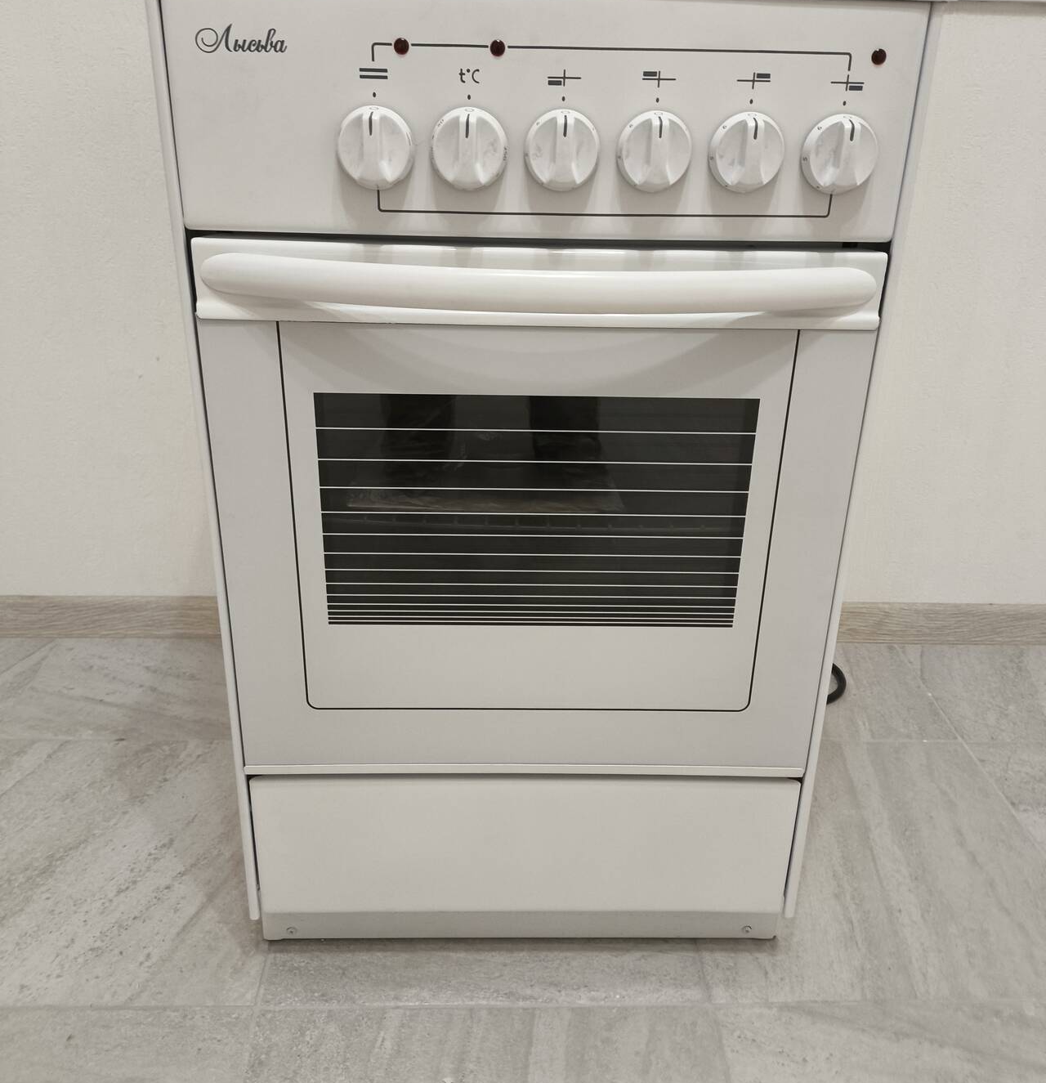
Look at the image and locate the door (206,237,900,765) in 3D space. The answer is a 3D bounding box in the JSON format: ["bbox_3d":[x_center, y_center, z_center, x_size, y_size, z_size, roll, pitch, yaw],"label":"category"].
[{"bbox_3d":[0.010,0.004,0.764,0.479,0.438,0.077,1,24,-2],"label":"door"}]

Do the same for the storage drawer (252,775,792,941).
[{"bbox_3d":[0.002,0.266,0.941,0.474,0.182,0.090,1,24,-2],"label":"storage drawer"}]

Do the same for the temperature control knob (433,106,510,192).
[{"bbox_3d":[-0.035,-0.252,0.647,0.050,0.050,0.023,1,24,-2],"label":"temperature control knob"}]

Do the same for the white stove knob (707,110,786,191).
[{"bbox_3d":[0.147,-0.251,0.652,0.050,0.050,0.023,1,24,-2],"label":"white stove knob"}]

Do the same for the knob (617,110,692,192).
[{"bbox_3d":[0.086,-0.251,0.650,0.050,0.050,0.023,1,24,-2],"label":"knob"}]

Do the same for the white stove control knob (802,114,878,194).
[{"bbox_3d":[0.208,-0.251,0.654,0.050,0.050,0.023,1,24,-2],"label":"white stove control knob"}]

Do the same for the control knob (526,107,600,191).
[{"bbox_3d":[0.026,-0.251,0.649,0.050,0.050,0.023,1,24,-2],"label":"control knob"}]

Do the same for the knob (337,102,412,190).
[{"bbox_3d":[-0.095,-0.252,0.645,0.050,0.050,0.023,1,24,-2],"label":"knob"}]

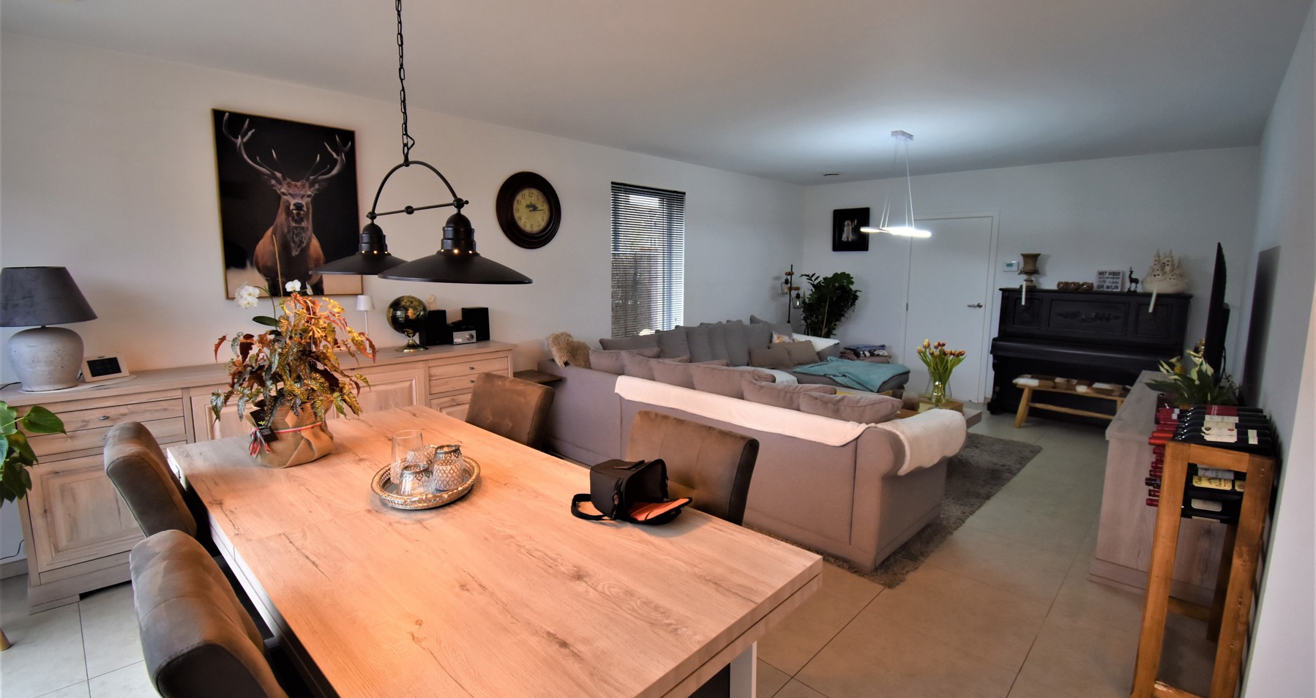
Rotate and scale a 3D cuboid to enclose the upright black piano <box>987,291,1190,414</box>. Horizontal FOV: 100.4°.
[{"bbox_3d":[4.169,0.113,5.416,0.610,1.310,1.460,-7,11,-40],"label":"upright black piano"}]

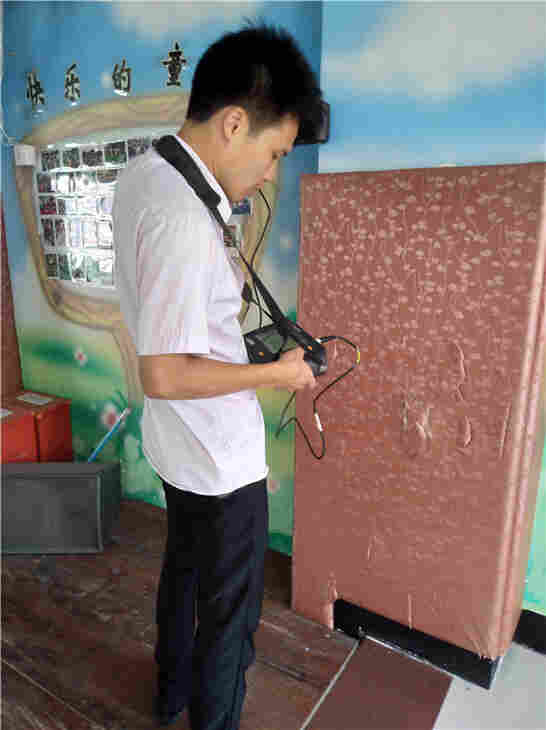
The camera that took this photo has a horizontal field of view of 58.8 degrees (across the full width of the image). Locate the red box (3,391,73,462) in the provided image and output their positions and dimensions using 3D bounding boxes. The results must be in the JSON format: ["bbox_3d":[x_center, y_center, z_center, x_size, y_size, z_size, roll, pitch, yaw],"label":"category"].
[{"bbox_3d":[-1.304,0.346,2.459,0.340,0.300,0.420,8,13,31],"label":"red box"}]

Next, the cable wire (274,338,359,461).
[{"bbox_3d":[0.095,0.075,1.034,0.178,0.264,0.100,1,11,0],"label":"cable wire"}]

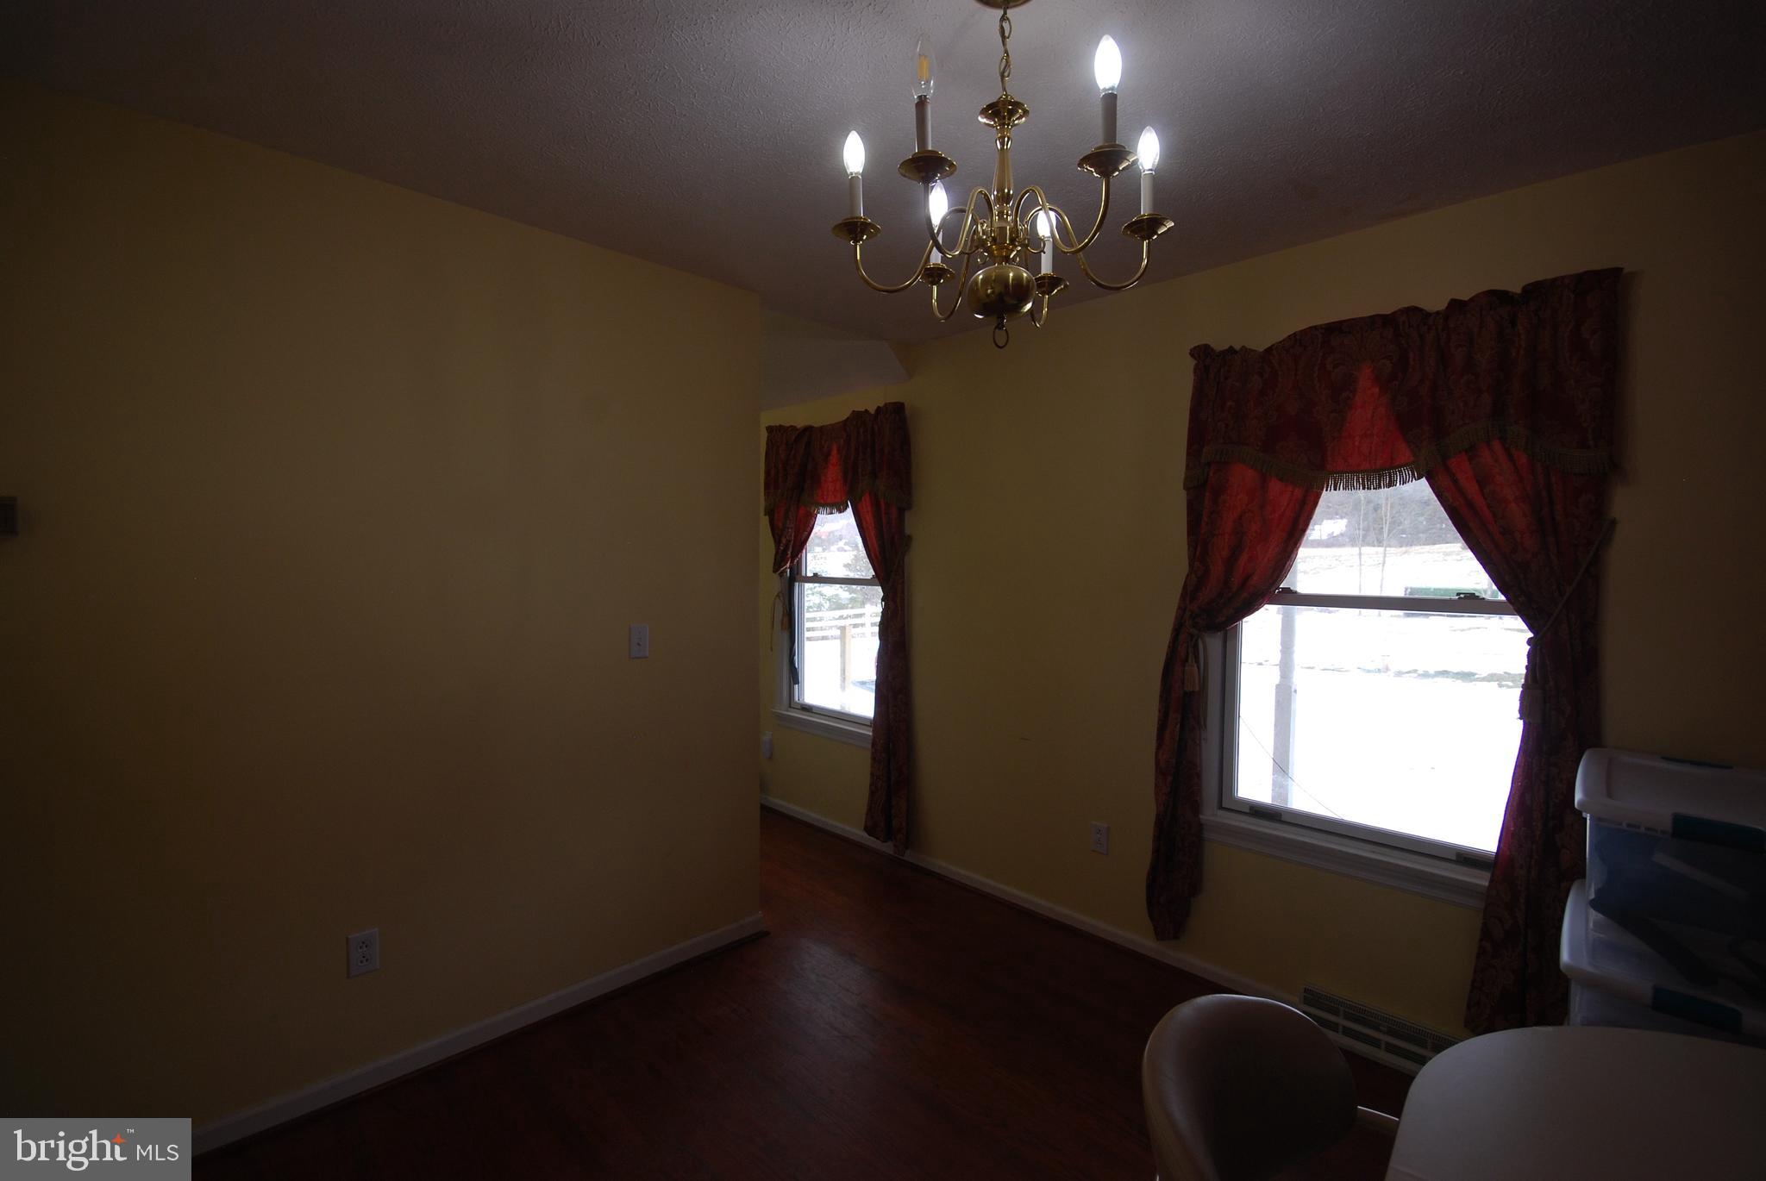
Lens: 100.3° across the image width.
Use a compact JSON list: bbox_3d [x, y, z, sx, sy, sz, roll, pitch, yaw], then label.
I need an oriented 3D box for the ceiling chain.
[{"bbox_3d":[0.206,-0.922,1.257,0.023,0.145,0.023,3,4,44],"label":"ceiling chain"}]

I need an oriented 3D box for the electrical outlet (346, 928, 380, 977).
[{"bbox_3d":[-1.396,0.975,1.978,0.071,0.115,0.010,-2,4,-42],"label":"electrical outlet"}]

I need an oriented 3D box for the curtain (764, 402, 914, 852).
[{"bbox_3d":[-0.254,0.181,3.695,1.060,2.090,0.140,3,4,44],"label":"curtain"}]

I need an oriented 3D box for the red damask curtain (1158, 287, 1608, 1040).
[{"bbox_3d":[1.343,0.222,2.173,1.100,2.020,0.140,3,4,44],"label":"red damask curtain"}]

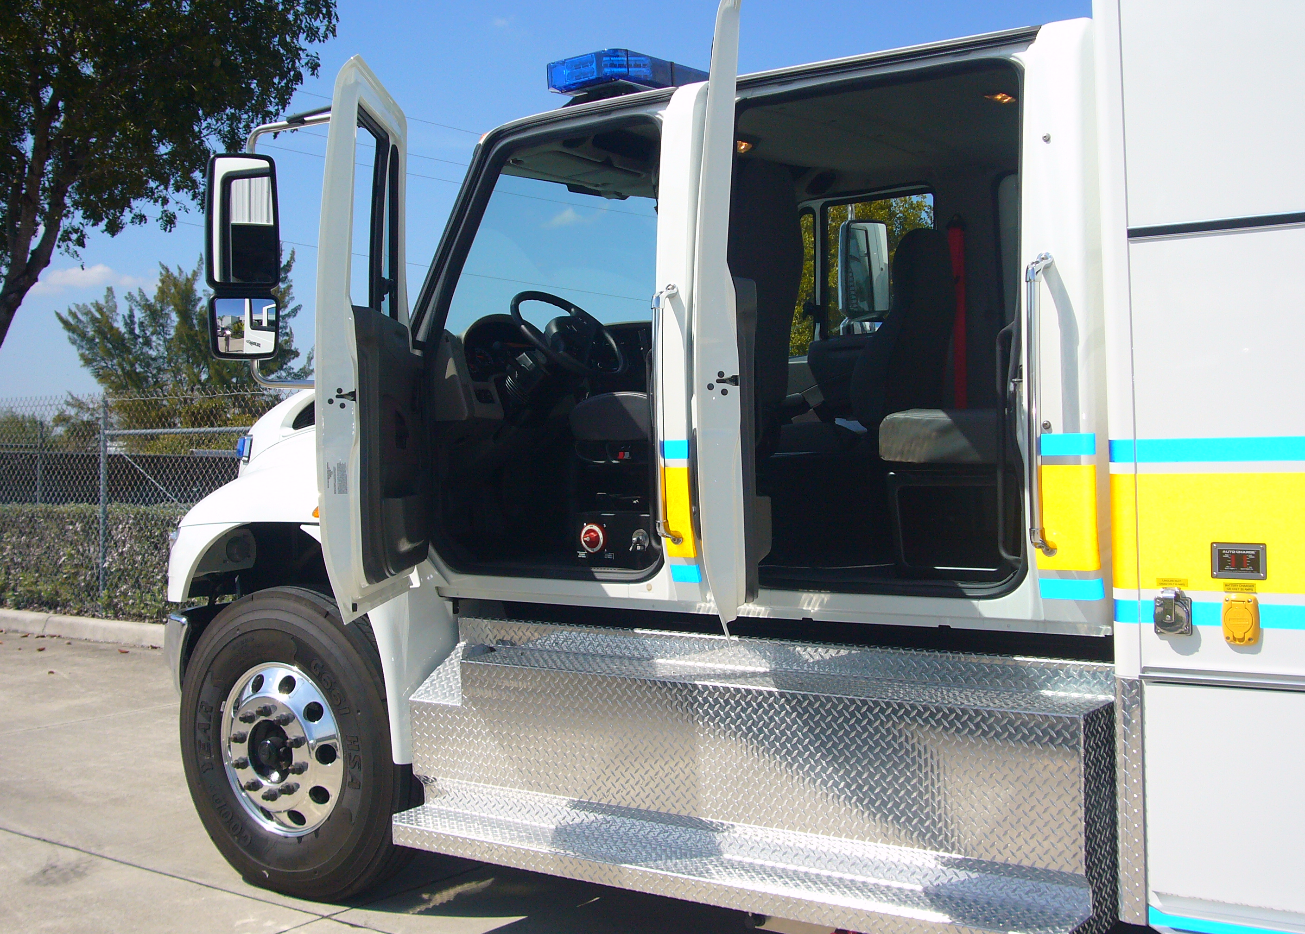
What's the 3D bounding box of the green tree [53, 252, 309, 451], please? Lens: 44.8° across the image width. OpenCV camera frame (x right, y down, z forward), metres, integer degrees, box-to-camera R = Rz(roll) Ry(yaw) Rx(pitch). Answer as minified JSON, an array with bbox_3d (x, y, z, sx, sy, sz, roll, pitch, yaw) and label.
[{"bbox_3d":[-8.785,-1.738,29.500,4.600,4.700,4.300,-3,3,-17],"label":"green tree"}]

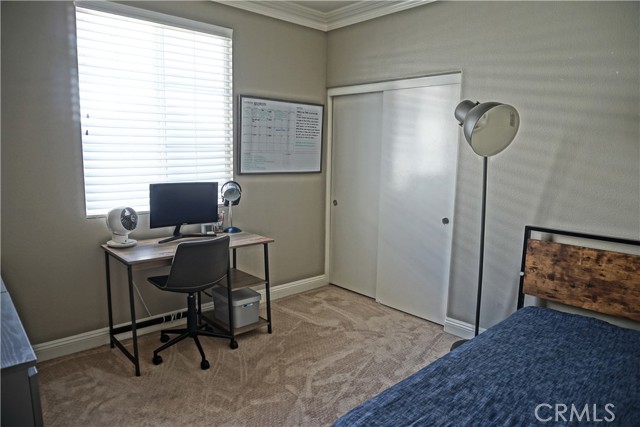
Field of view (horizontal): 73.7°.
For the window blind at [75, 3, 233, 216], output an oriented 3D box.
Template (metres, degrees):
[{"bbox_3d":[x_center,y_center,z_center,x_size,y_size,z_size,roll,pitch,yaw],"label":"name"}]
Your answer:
[{"bbox_3d":[-1.181,-0.749,3.274,1.170,1.470,0.070,-7,11,-41],"label":"window blind"}]

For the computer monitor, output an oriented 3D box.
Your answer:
[{"bbox_3d":[-1.055,-0.022,3.372,0.550,0.427,0.190,-6,11,-40],"label":"computer monitor"}]

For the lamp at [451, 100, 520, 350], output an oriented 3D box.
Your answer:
[{"bbox_3d":[1.109,0.135,2.975,0.430,1.820,0.430,-3,9,-22],"label":"lamp"}]

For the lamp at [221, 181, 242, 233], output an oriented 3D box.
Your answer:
[{"bbox_3d":[-0.744,-0.052,3.628,0.160,0.420,0.190,-3,10,-27],"label":"lamp"}]

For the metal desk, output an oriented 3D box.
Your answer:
[{"bbox_3d":[-0.959,0.600,3.226,1.060,0.760,0.570,-6,11,-40],"label":"metal desk"}]

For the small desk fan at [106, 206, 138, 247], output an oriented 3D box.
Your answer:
[{"bbox_3d":[-1.427,0.091,3.081,0.205,0.273,0.205,5,9,26],"label":"small desk fan"}]

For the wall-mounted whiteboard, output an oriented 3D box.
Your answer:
[{"bbox_3d":[-0.334,-0.715,4.022,0.970,0.680,0.028,-7,11,-41],"label":"wall-mounted whiteboard"}]

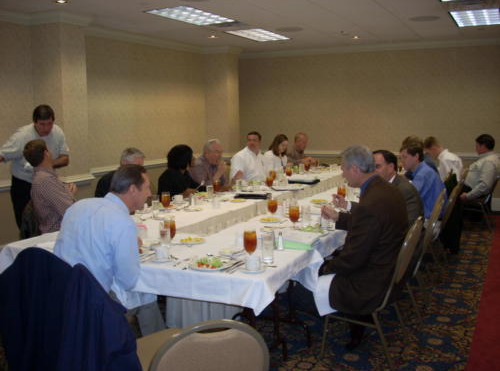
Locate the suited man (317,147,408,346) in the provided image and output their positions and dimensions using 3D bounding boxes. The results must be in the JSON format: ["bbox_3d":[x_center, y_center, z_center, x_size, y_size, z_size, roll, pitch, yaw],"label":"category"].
[{"bbox_3d":[0.690,0.413,3.731,0.700,1.380,0.550,3,9,26],"label":"suited man"}]

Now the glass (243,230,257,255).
[{"bbox_3d":[-0.002,0.361,3.111,0.080,0.185,0.080,-1,8,0],"label":"glass"}]

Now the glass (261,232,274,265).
[{"bbox_3d":[0.105,0.368,3.129,0.070,0.165,0.070,-1,8,0],"label":"glass"}]

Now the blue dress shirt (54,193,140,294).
[{"bbox_3d":[-0.880,0.348,3.104,0.490,0.590,0.490,5,10,36],"label":"blue dress shirt"}]

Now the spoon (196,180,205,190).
[{"bbox_3d":[-0.529,0.016,5.603,0.025,0.170,0.036,46,21,11],"label":"spoon"}]

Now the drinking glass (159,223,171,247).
[{"bbox_3d":[-0.551,0.332,3.445,0.070,0.165,0.070,-1,8,0],"label":"drinking glass"}]

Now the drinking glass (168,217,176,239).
[{"bbox_3d":[-0.523,0.315,3.494,0.080,0.185,0.080,-1,8,0],"label":"drinking glass"}]

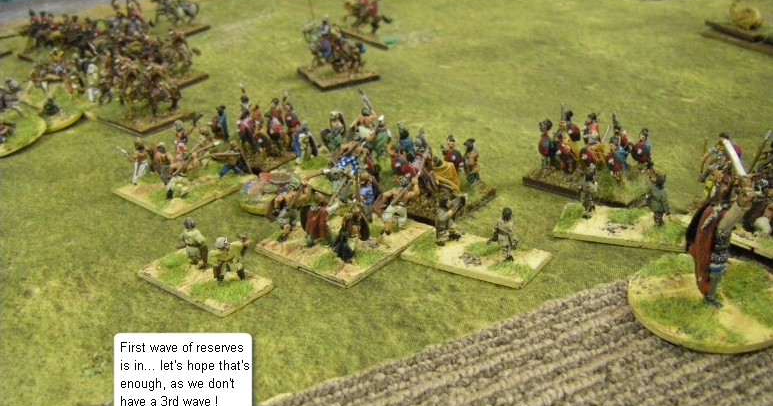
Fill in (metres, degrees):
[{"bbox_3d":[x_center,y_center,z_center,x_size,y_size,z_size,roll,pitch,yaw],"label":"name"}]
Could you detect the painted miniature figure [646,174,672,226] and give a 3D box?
[{"bbox_3d":[0.084,-0.001,0.259,0.007,0.017,0.005,-14,27,-20],"label":"painted miniature figure"}]

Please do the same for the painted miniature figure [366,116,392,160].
[{"bbox_3d":[-0.002,-0.024,0.320,0.009,0.018,0.007,6,27,23],"label":"painted miniature figure"}]

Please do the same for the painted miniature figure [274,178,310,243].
[{"bbox_3d":[-0.030,0.001,0.271,0.009,0.018,0.009,7,28,22],"label":"painted miniature figure"}]

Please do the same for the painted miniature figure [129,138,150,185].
[{"bbox_3d":[-0.094,-0.016,0.322,0.008,0.018,0.007,-10,25,-9],"label":"painted miniature figure"}]

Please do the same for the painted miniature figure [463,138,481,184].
[{"bbox_3d":[0.029,-0.015,0.292,0.006,0.017,0.006,-1,25,9],"label":"painted miniature figure"}]

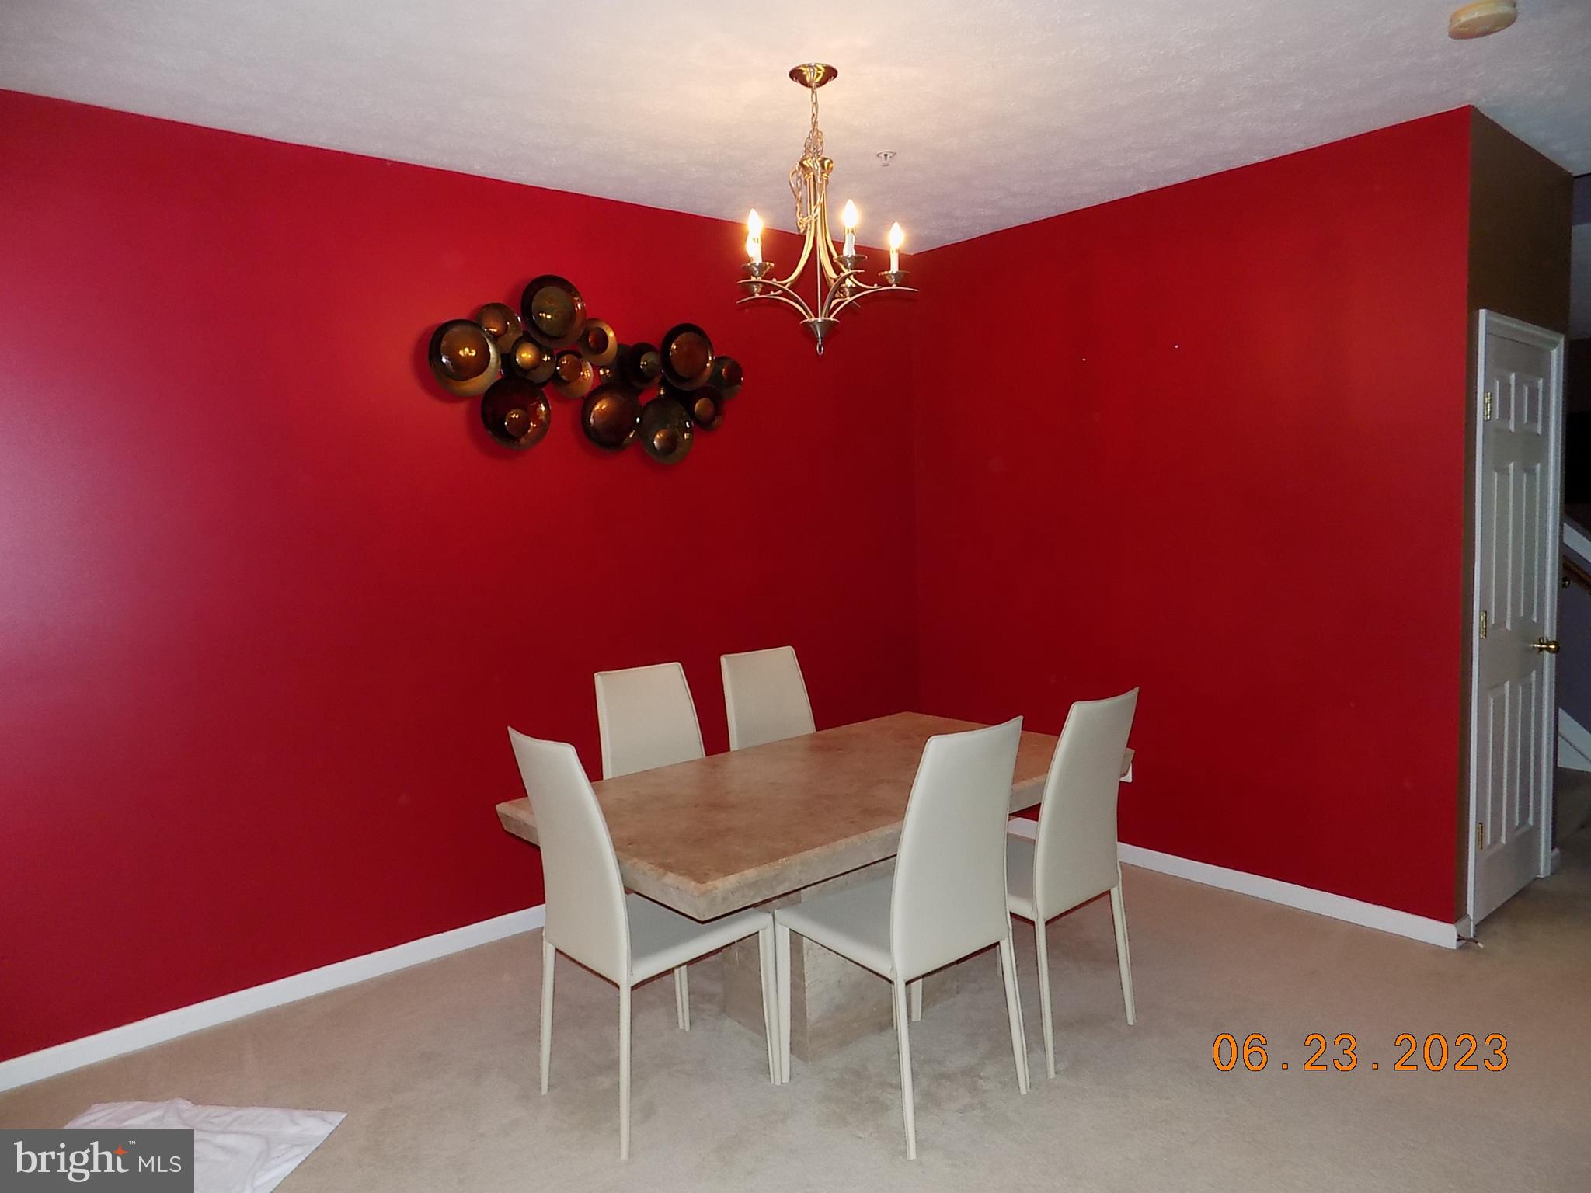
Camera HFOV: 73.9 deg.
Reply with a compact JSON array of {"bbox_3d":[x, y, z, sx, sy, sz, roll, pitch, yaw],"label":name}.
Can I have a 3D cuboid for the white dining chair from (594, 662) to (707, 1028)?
[{"bbox_3d":[-0.356,0.762,3.519,0.449,1.010,0.536,-6,6,-40],"label":"white dining chair"}]

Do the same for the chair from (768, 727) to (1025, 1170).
[{"bbox_3d":[0.287,0.803,2.753,0.449,1.010,0.536,-6,6,-39],"label":"chair"}]

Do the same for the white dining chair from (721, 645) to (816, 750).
[{"bbox_3d":[0.050,0.722,3.855,0.449,1.010,0.536,-6,6,-40],"label":"white dining chair"}]

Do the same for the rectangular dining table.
[{"bbox_3d":[0.131,0.908,3.258,1.732,0.730,0.986,-6,6,-41],"label":"rectangular dining table"}]

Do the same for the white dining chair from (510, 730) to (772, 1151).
[{"bbox_3d":[-0.408,0.823,2.792,0.536,1.010,0.449,-6,6,-41],"label":"white dining chair"}]

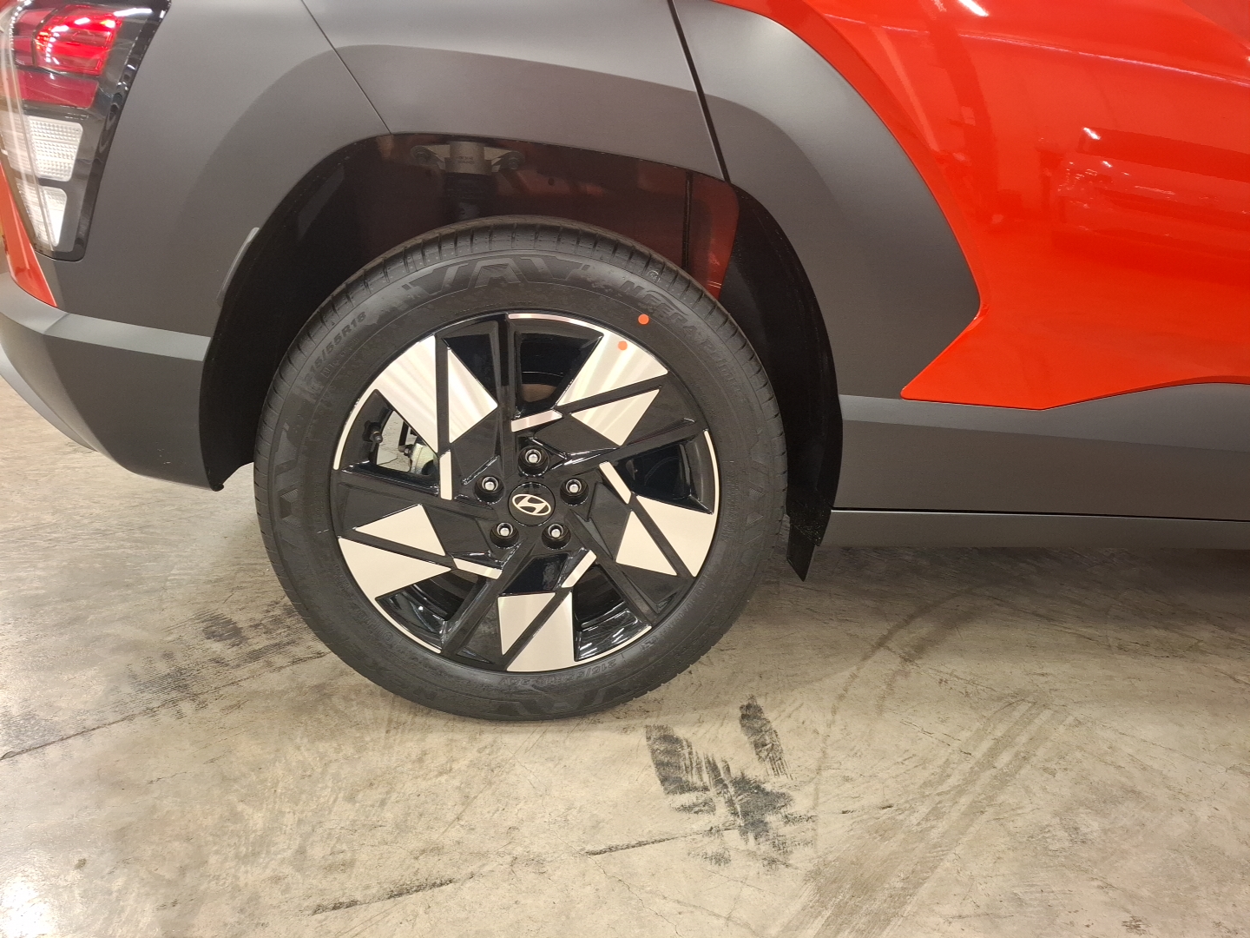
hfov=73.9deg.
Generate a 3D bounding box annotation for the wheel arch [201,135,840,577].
[{"bbox_3d":[-0.114,-0.129,1.086,0.790,0.550,0.250,0,20,-7],"label":"wheel arch"}]

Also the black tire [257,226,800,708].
[{"bbox_3d":[-0.129,0.010,1.145,0.690,0.686,0.222,0,20,-7],"label":"black tire"}]

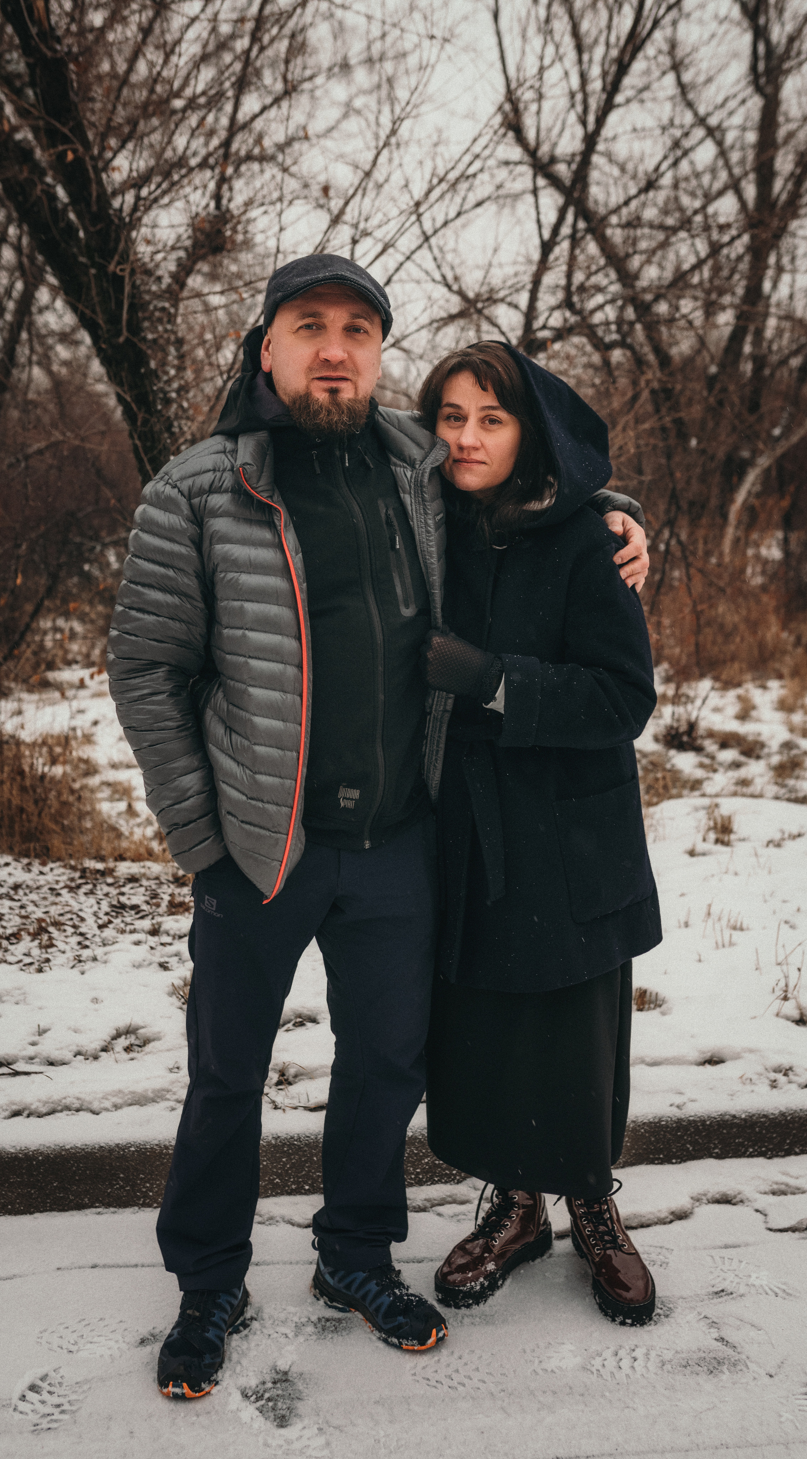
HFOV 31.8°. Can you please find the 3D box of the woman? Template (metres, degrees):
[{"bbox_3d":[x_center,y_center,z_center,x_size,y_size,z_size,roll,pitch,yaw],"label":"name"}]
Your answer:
[{"bbox_3d":[0.230,0.168,2.502,0.480,1.666,0.400,2,6,23],"label":"woman"}]

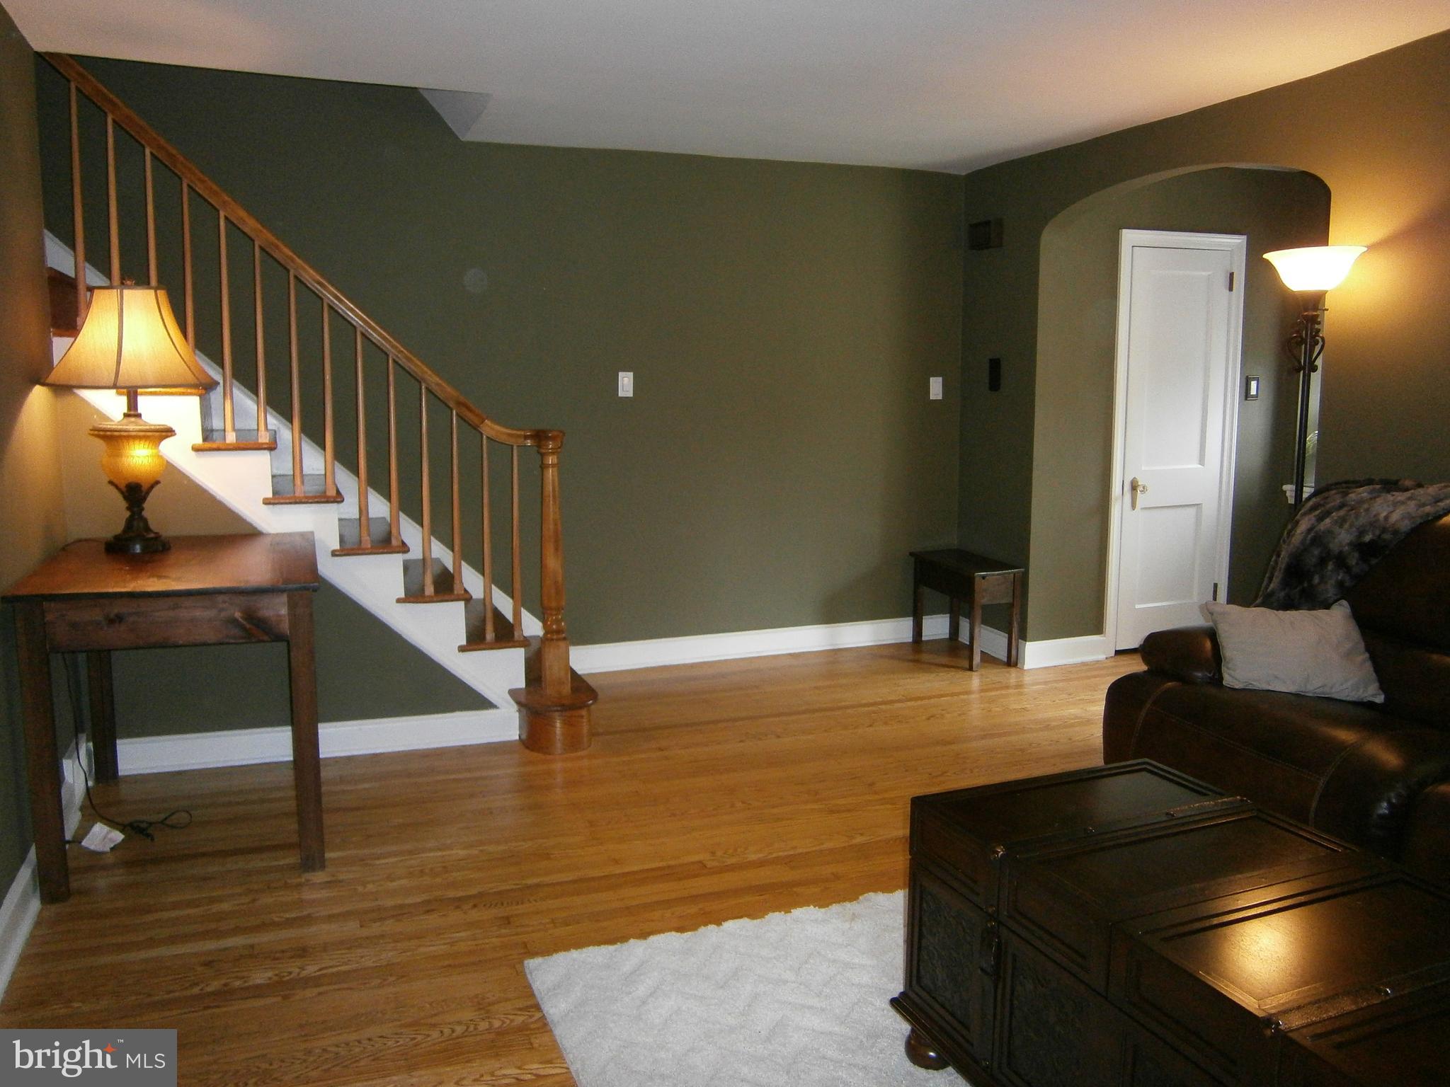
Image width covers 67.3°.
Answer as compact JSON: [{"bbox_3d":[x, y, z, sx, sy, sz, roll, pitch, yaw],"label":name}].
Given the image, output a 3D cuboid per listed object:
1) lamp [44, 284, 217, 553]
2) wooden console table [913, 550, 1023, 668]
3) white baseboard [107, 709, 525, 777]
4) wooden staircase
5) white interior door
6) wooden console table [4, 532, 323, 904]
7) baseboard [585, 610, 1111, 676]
[{"bbox_3d":[-1.833,-0.379,3.420,0.465,0.825,0.475,-3,8,-22],"label":"lamp"},{"bbox_3d":[1.194,0.325,5.459,0.295,0.475,0.636,-3,8,-22],"label":"wooden console table"},{"bbox_3d":[-1.439,0.706,3.909,1.372,0.122,0.022,-2,8,-18],"label":"white baseboard"},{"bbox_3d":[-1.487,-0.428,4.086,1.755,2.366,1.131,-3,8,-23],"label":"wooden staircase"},{"bbox_3d":[2.246,-0.476,5.443,0.758,2.071,0.064,-3,8,-22],"label":"white interior door"},{"bbox_3d":[-1.616,0.449,3.305,0.739,0.790,0.977,-2,8,-19],"label":"wooden console table"},{"bbox_3d":[0.565,0.527,5.222,2.660,0.135,0.694,-3,8,-21],"label":"baseboard"}]

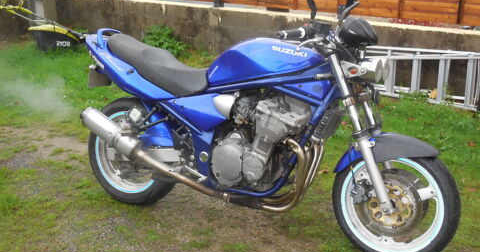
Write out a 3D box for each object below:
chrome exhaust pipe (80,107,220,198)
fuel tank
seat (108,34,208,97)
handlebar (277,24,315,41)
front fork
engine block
[{"bbox_3d":[-0.470,0.158,2.856,0.860,0.170,0.170,27,12,13],"label":"chrome exhaust pipe"},{"bbox_3d":[0.114,-0.299,2.767,0.610,0.250,0.300,8,7,24],"label":"fuel tank"},{"bbox_3d":[-0.428,-0.330,3.014,0.660,0.280,0.270,8,7,24],"label":"seat"},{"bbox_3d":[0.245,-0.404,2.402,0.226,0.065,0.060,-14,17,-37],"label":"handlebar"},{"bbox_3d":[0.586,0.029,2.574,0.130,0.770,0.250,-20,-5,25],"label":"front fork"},{"bbox_3d":[0.138,0.077,2.783,0.465,0.505,0.430,8,7,24],"label":"engine block"}]

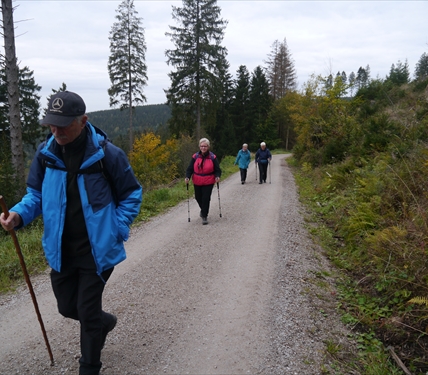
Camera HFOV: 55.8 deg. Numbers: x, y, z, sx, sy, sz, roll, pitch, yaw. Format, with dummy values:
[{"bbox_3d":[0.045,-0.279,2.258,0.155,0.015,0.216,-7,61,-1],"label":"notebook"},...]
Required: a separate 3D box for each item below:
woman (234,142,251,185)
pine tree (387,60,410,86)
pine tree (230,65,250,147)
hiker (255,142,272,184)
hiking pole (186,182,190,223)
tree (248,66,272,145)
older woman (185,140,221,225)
[{"bbox_3d":[1.139,-0.930,16.000,0.620,1.630,0.450,0,6,5],"label":"woman"},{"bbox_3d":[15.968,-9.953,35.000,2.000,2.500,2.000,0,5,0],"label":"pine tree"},{"bbox_3d":[3.014,-9.100,46.000,2.600,9.800,2.600,0,5,0],"label":"pine tree"},{"bbox_3d":[1.995,-0.961,16.200,0.660,1.700,0.500,1,6,6],"label":"hiker"},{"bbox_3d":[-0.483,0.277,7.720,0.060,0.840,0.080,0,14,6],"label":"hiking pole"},{"bbox_3d":[5.873,-9.891,50.000,3.100,10.400,3.100,0,5,0],"label":"tree"},{"bbox_3d":[-0.200,-0.114,7.700,0.700,1.660,0.520,0,6,3],"label":"older woman"}]

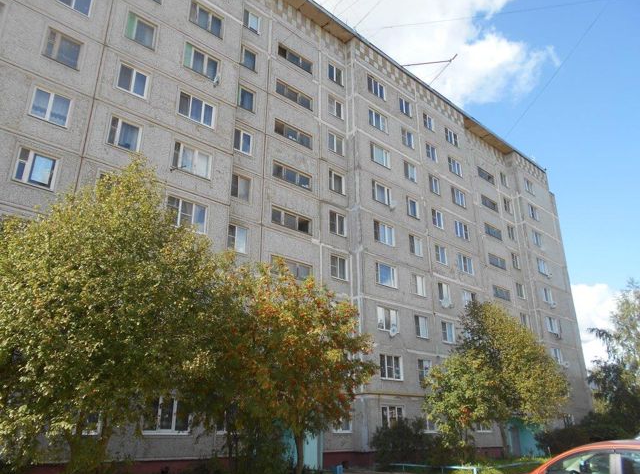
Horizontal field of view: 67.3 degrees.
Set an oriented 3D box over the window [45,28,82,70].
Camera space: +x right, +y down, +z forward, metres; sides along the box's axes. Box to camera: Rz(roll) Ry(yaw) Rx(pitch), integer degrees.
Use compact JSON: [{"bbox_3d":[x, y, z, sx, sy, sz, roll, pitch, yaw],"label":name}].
[{"bbox_3d":[-10.322,-7.547,19.396,1.345,1.357,0.200,18,-27,-39],"label":"window"}]

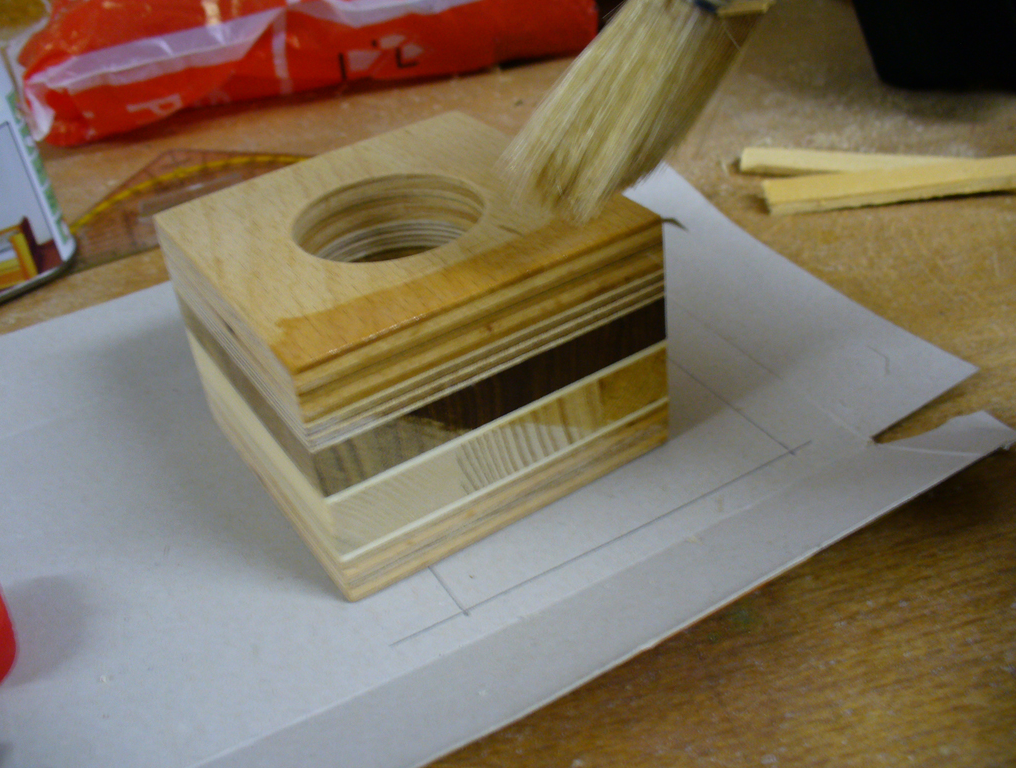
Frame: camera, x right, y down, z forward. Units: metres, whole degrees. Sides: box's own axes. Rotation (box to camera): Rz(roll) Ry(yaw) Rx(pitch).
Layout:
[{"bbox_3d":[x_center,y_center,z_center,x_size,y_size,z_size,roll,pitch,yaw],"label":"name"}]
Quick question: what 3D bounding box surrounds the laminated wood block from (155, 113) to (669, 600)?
[{"bbox_3d":[-0.022,-0.012,0.248,0.081,0.057,0.080,-25,39,-23],"label":"laminated wood block"}]

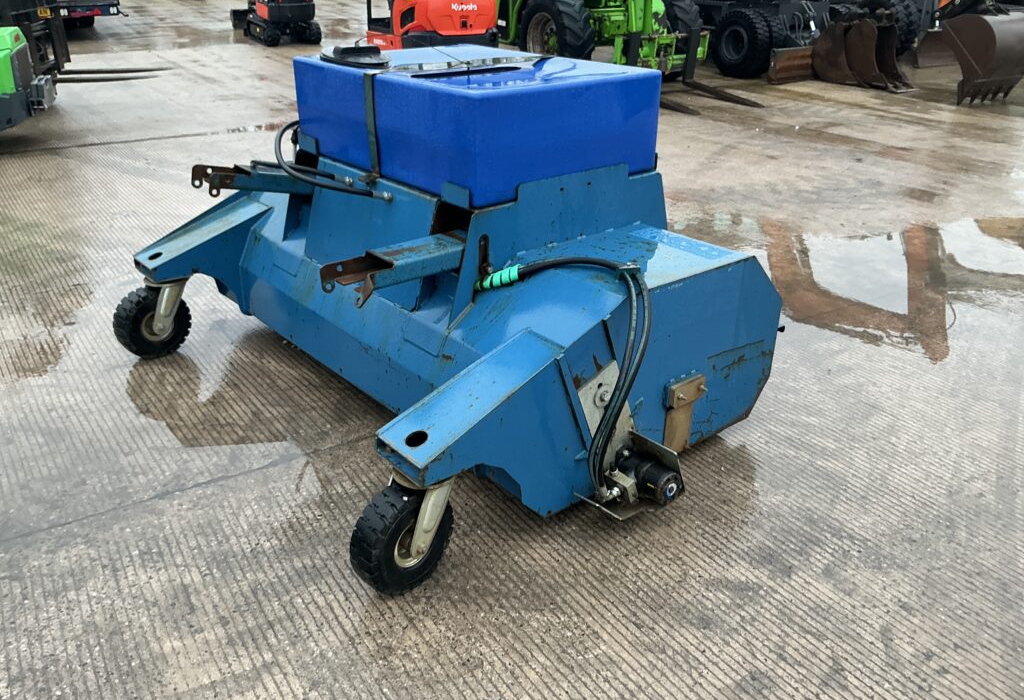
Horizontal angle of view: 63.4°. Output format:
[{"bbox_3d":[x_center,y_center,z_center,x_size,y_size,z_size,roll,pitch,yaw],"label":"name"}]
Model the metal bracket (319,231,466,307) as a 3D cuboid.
[{"bbox_3d":[-0.334,-0.241,2.456,0.430,0.112,0.155,-21,33,-36],"label":"metal bracket"}]

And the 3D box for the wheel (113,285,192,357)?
[{"bbox_3d":[-1.499,-0.120,3.457,0.097,0.306,0.306,18,31,32],"label":"wheel"}]

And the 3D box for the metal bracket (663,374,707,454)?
[{"bbox_3d":[0.551,0.214,2.664,0.180,0.265,0.055,-21,33,-36],"label":"metal bracket"}]

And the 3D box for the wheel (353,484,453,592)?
[{"bbox_3d":[-0.288,0.492,2.200,0.097,0.306,0.306,20,32,35],"label":"wheel"}]

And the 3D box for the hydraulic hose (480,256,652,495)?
[{"bbox_3d":[0.158,0.022,2.522,0.260,0.630,0.560,-21,33,-36],"label":"hydraulic hose"}]

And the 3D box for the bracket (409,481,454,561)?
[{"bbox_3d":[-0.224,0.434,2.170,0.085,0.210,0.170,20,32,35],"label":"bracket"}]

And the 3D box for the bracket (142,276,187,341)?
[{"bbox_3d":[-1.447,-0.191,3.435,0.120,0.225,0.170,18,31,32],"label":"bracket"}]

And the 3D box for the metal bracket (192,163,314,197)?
[{"bbox_3d":[-0.929,-0.615,3.018,0.410,0.105,0.150,-6,23,-42],"label":"metal bracket"}]

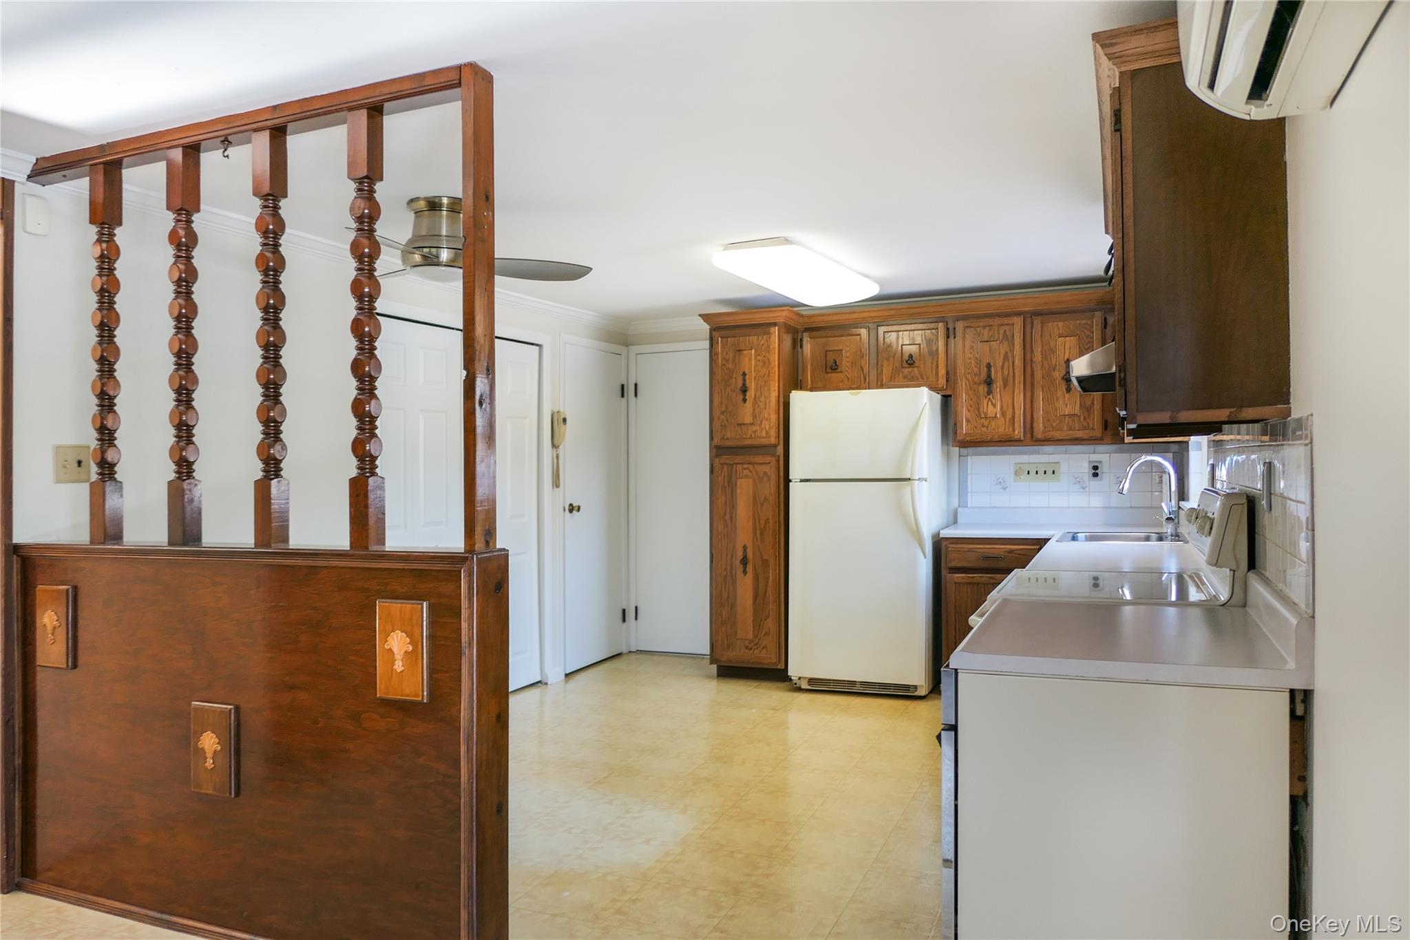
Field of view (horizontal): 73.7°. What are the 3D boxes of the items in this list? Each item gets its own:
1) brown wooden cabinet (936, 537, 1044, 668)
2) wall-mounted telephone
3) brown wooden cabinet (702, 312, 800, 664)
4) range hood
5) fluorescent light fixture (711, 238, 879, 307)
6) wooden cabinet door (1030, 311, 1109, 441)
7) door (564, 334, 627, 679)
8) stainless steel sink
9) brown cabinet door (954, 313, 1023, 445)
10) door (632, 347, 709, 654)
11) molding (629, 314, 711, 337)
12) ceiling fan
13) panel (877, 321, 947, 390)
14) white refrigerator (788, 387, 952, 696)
[{"bbox_3d":[1.692,0.803,5.238,0.620,0.870,0.610,-1,0,24],"label":"brown wooden cabinet"},{"bbox_3d":[-0.858,-0.116,5.632,0.065,0.457,0.085,-1,-1,24],"label":"wall-mounted telephone"},{"bbox_3d":[0.376,0.164,5.770,0.520,2.153,0.670,-1,-1,24],"label":"brown wooden cabinet"},{"bbox_3d":[1.286,-0.307,2.677,0.440,0.125,0.770,-1,0,24],"label":"range hood"},{"bbox_3d":[0.526,-0.987,4.782,0.440,0.115,1.290,-1,0,24],"label":"fluorescent light fixture"},{"bbox_3d":[1.958,-0.503,5.073,0.352,0.683,0.025,0,0,24],"label":"wooden cabinet door"},{"bbox_3d":[-0.707,0.231,6.073,0.050,2.028,0.720,-1,-1,24],"label":"door"},{"bbox_3d":[1.974,0.399,4.443,0.540,0.170,0.630,-1,0,24],"label":"stainless steel sink"},{"bbox_3d":[1.589,-0.501,5.237,0.358,0.683,0.025,0,0,24],"label":"brown cabinet door"},{"bbox_3d":[-0.166,0.217,6.408,0.700,2.060,0.045,-1,0,24],"label":"door"},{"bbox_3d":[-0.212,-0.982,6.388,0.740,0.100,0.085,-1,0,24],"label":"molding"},{"bbox_3d":[-1.056,-0.881,3.591,1.080,0.310,1.060,-1,0,24],"label":"ceiling fan"},{"bbox_3d":[1.190,-0.646,5.403,0.388,0.370,0.022,-1,0,24],"label":"panel"},{"bbox_3d":[0.963,0.397,5.457,0.760,1.662,0.720,-1,-1,24],"label":"white refrigerator"}]

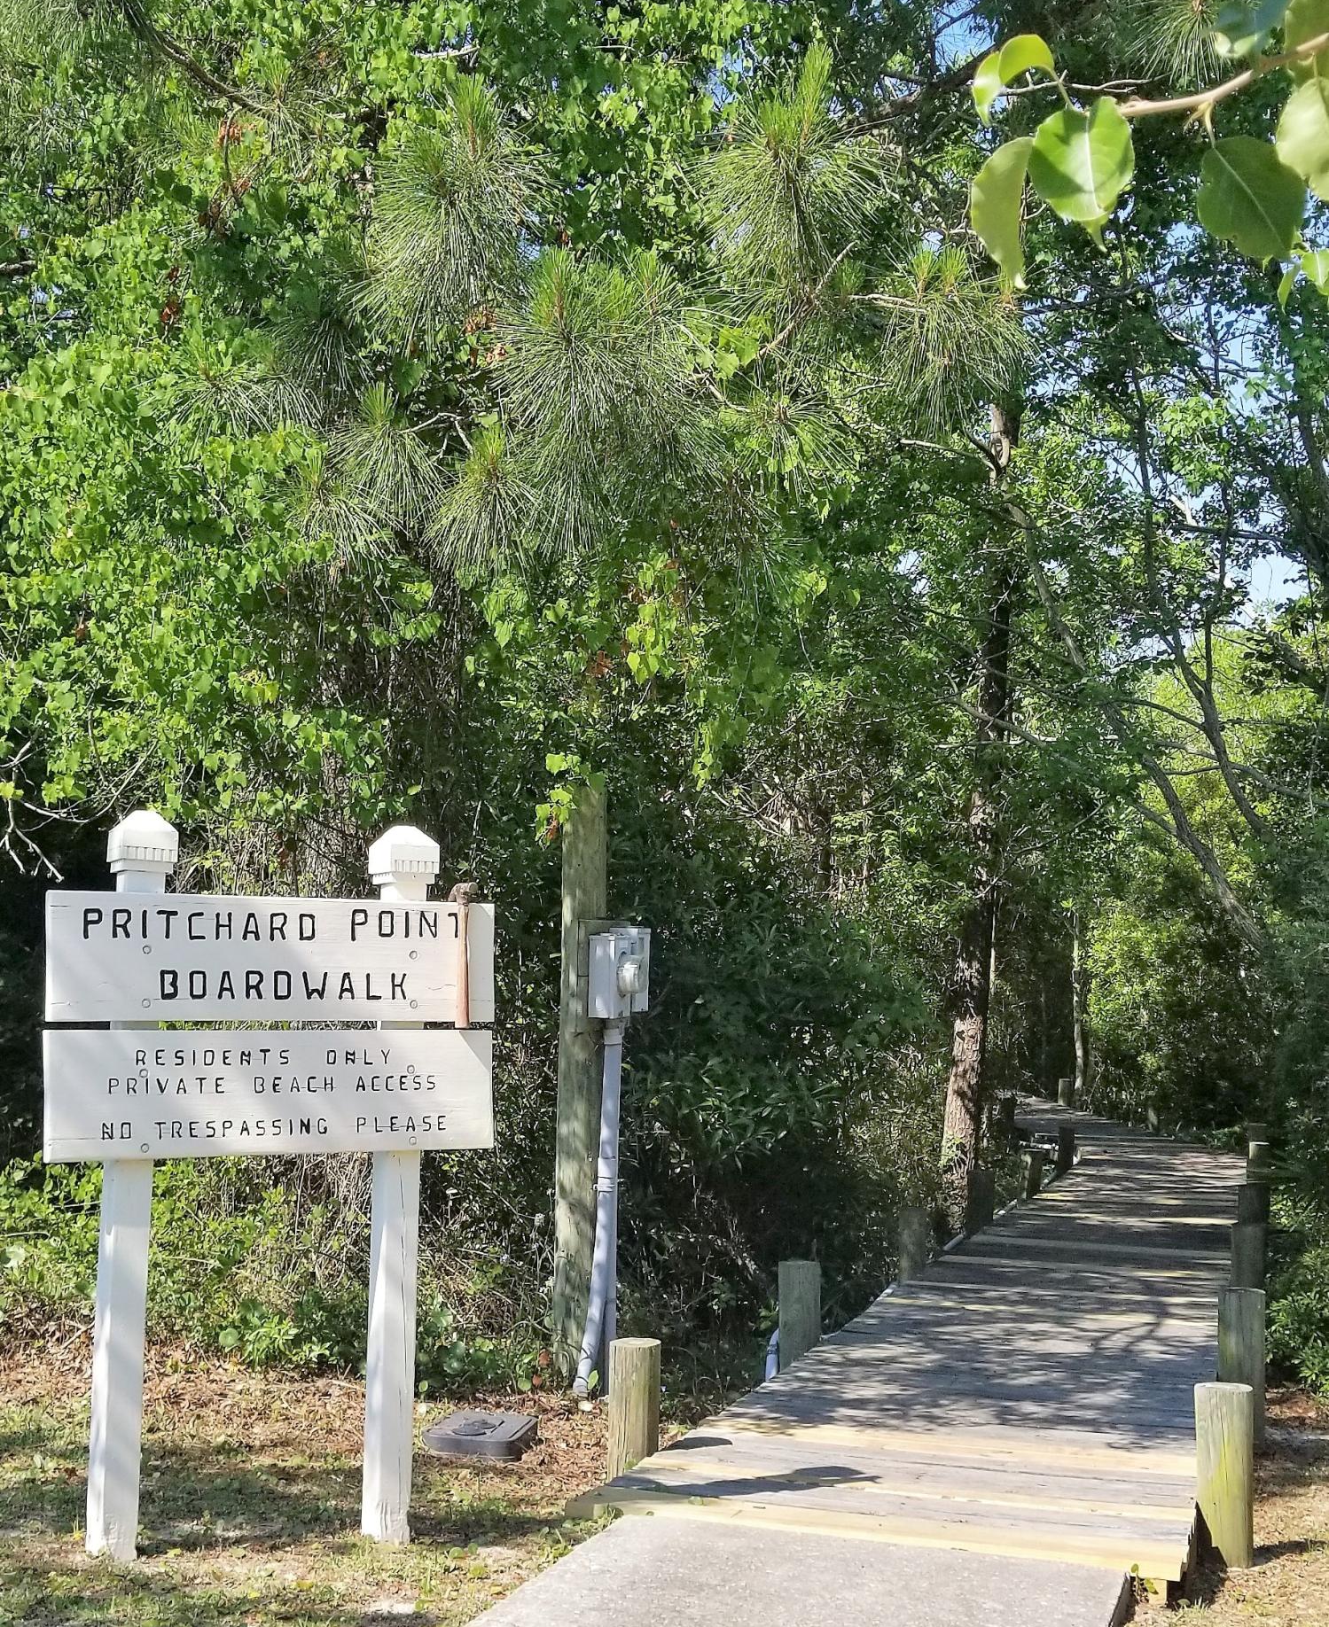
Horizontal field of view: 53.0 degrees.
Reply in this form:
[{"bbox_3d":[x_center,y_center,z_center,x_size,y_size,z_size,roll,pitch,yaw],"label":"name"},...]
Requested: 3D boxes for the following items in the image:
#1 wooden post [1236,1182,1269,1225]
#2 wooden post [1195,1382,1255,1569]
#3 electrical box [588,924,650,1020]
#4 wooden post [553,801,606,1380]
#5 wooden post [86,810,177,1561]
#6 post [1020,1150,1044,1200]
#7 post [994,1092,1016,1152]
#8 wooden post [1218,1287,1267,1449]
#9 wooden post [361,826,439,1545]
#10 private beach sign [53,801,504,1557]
[{"bbox_3d":[2.722,1.928,6.141,0.127,0.430,0.127,-1,-5,25],"label":"wooden post"},{"bbox_3d":[1.301,1.536,3.090,0.127,0.387,0.127,-1,-5,25],"label":"wooden post"},{"bbox_3d":[-0.156,0.555,4.620,0.140,0.305,0.350,-1,-5,17],"label":"electrical box"},{"bbox_3d":[-0.300,0.924,4.652,0.158,2.058,0.158,1,-5,-4],"label":"wooden post"},{"bbox_3d":[-1.296,0.873,3.207,0.132,1.748,0.132,4,-6,-31],"label":"wooden post"},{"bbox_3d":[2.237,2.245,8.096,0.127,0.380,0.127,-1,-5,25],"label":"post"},{"bbox_3d":[2.930,2.655,11.395,0.130,0.420,0.130,-1,-5,25],"label":"post"},{"bbox_3d":[1.692,1.622,3.900,0.127,0.437,0.127,-1,-5,25],"label":"wooden post"},{"bbox_3d":[-0.697,0.936,3.453,0.132,1.798,0.132,4,-6,-31],"label":"wooden post"},{"bbox_3d":[-0.981,0.918,3.329,1.074,1.806,0.155,3,-5,-22],"label":"private beach sign"}]

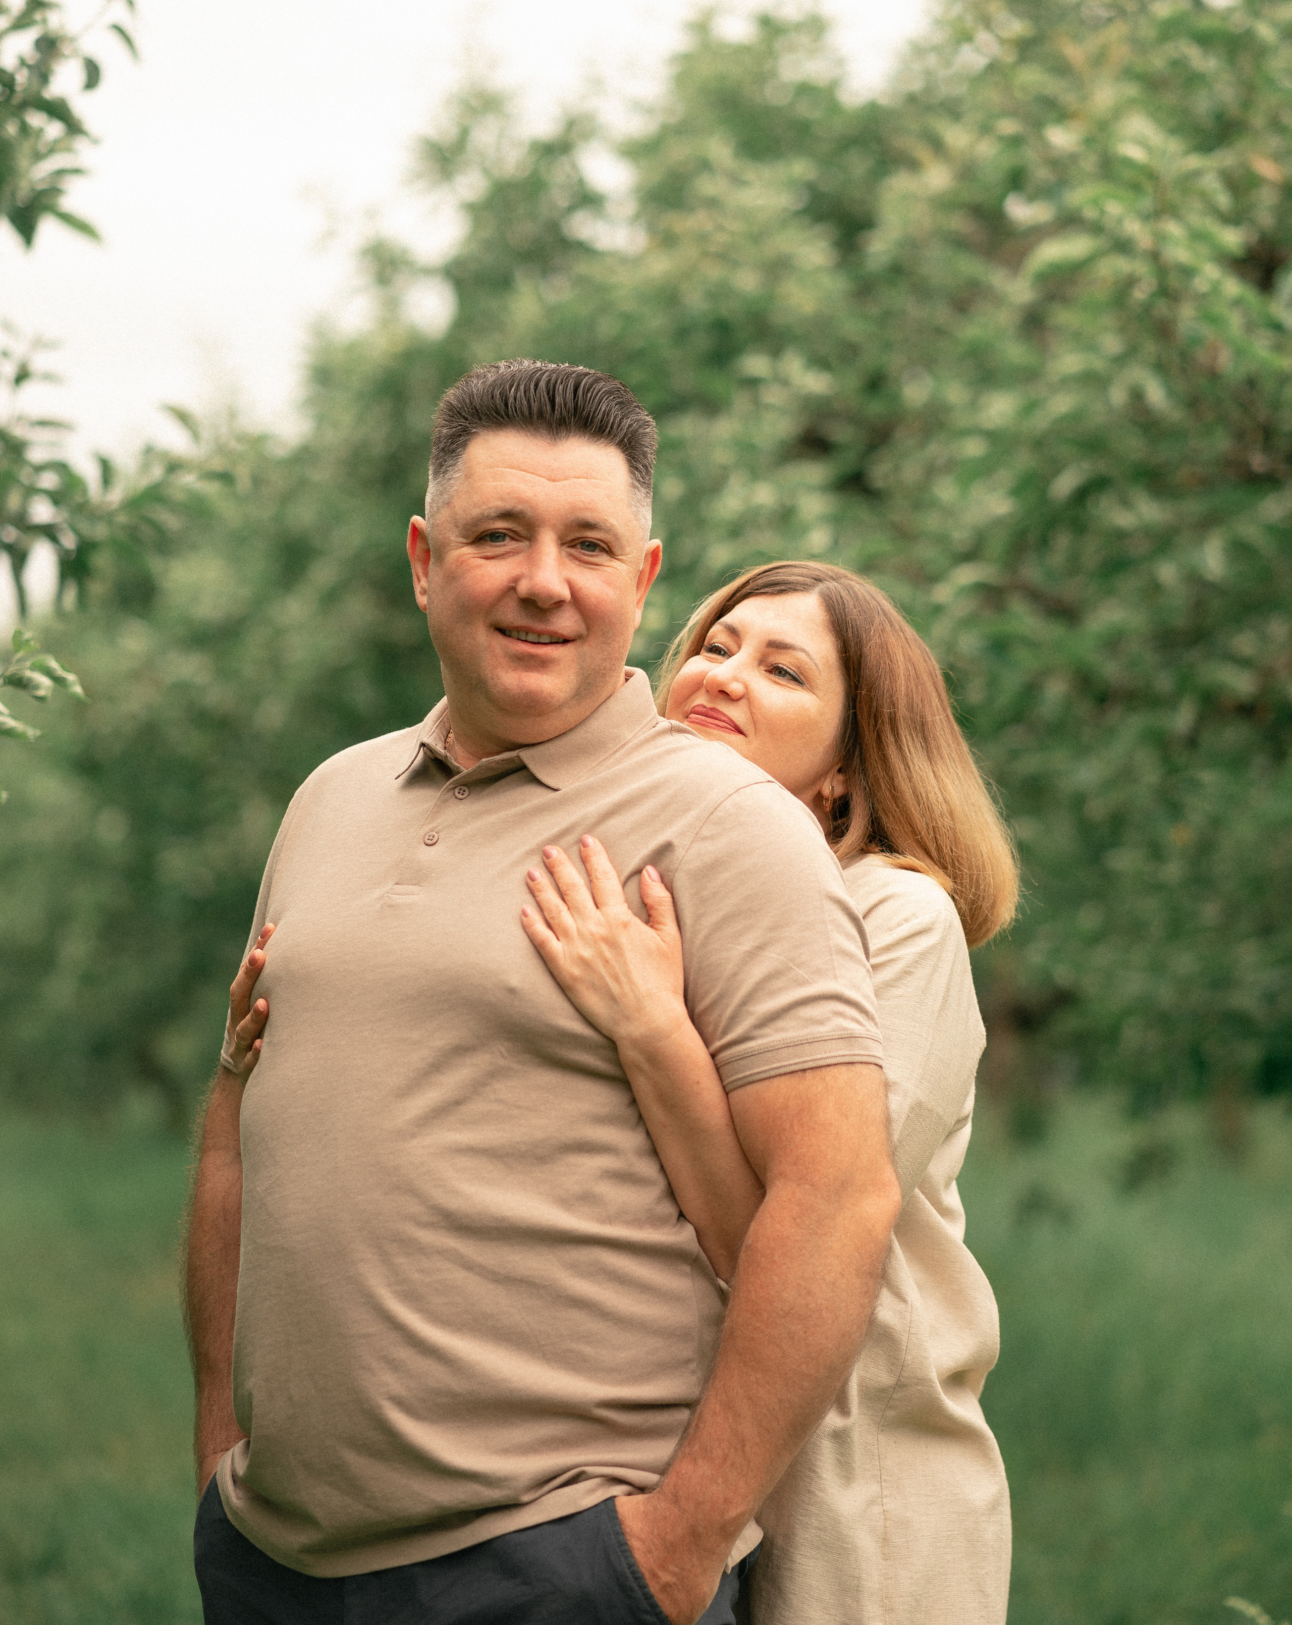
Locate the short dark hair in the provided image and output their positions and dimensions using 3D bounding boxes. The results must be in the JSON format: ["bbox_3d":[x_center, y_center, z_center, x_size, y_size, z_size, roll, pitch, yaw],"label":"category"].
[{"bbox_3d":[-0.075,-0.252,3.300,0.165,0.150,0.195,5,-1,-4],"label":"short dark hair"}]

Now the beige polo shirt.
[{"bbox_3d":[-0.085,0.222,3.260,0.530,0.655,0.350,-1,-1,32],"label":"beige polo shirt"}]

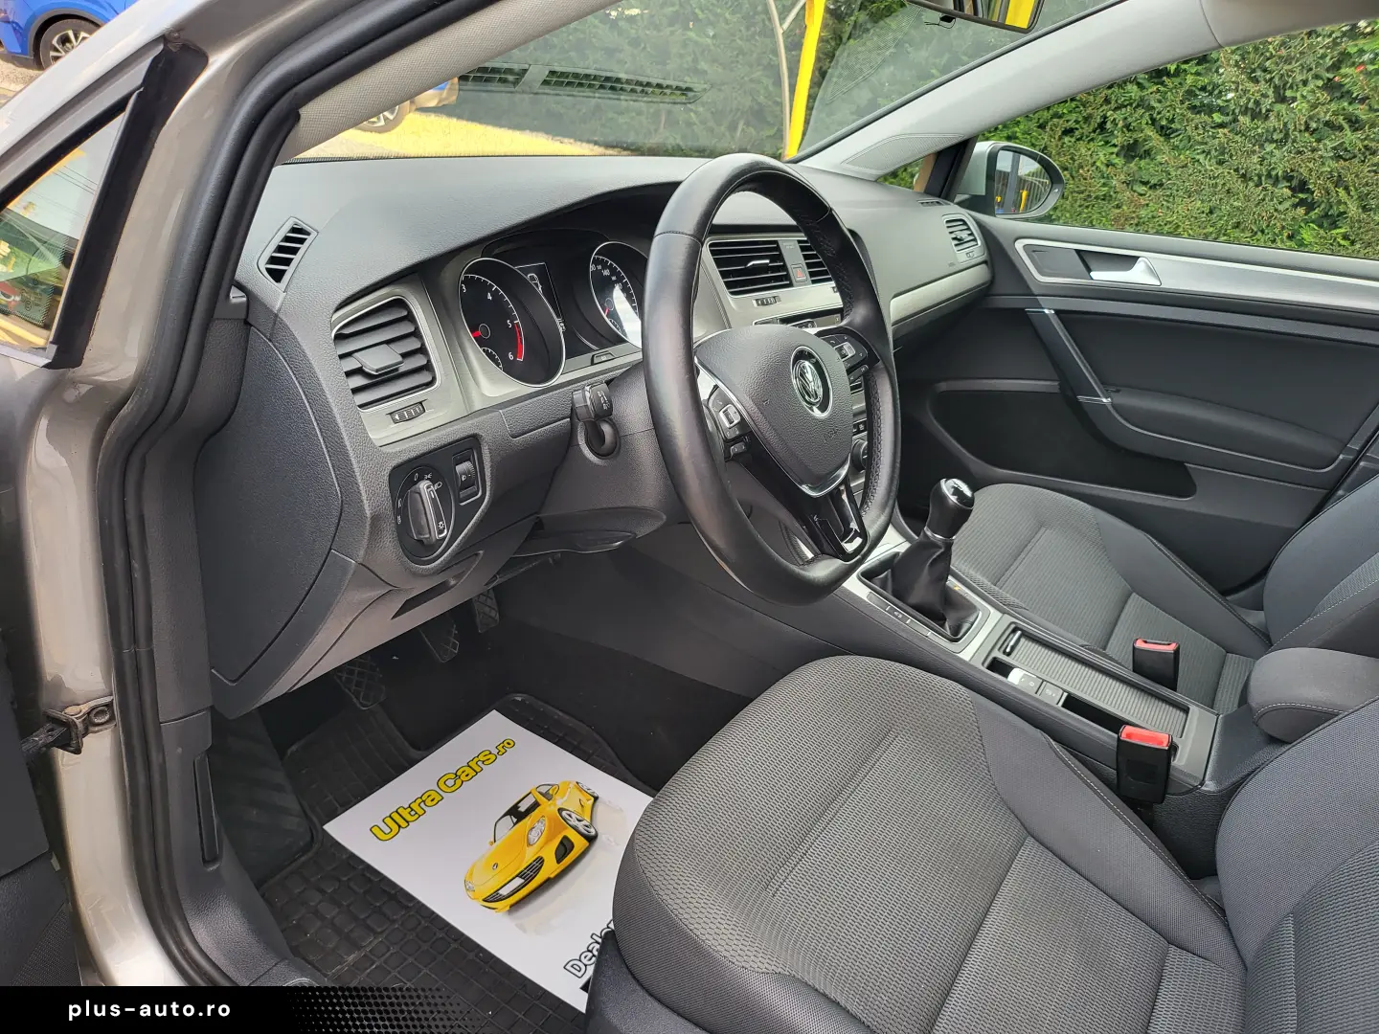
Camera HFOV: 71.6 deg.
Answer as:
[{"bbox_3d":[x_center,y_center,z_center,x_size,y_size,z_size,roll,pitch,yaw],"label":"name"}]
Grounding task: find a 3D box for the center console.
[{"bbox_3d":[0.380,0.161,1.140,0.500,0.230,0.200,17,25,26],"label":"center console"}]

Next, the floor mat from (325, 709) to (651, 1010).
[{"bbox_3d":[-0.196,0.400,1.198,0.420,0.008,0.297,20,30,27],"label":"floor mat"}]

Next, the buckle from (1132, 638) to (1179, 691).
[{"bbox_3d":[0.570,0.194,1.166,0.048,0.085,0.028,2,18,31],"label":"buckle"}]

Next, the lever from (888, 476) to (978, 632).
[{"bbox_3d":[0.303,0.046,1.131,0.115,0.170,0.085,17,25,26],"label":"lever"}]

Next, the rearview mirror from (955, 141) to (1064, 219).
[{"bbox_3d":[0.591,-0.646,1.824,0.220,0.140,0.160,-16,31,-41],"label":"rearview mirror"}]

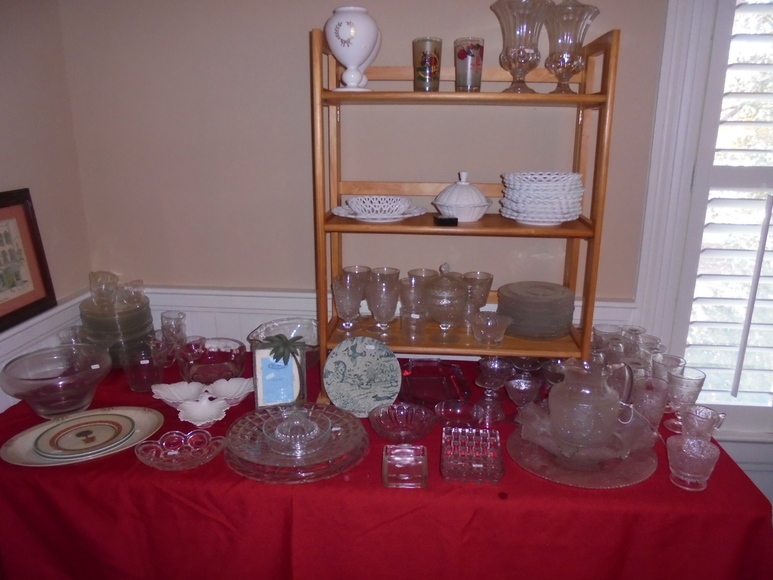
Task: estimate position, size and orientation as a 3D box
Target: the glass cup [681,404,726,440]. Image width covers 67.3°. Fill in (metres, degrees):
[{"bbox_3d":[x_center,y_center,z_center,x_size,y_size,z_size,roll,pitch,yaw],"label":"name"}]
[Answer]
[{"bbox_3d":[0.647,0.281,1.194,0.095,0.075,0.075,8,17,26],"label":"glass cup"}]

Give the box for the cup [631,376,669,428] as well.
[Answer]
[{"bbox_3d":[0.645,0.283,1.441,0.087,0.117,0.087,1,15,4],"label":"cup"}]

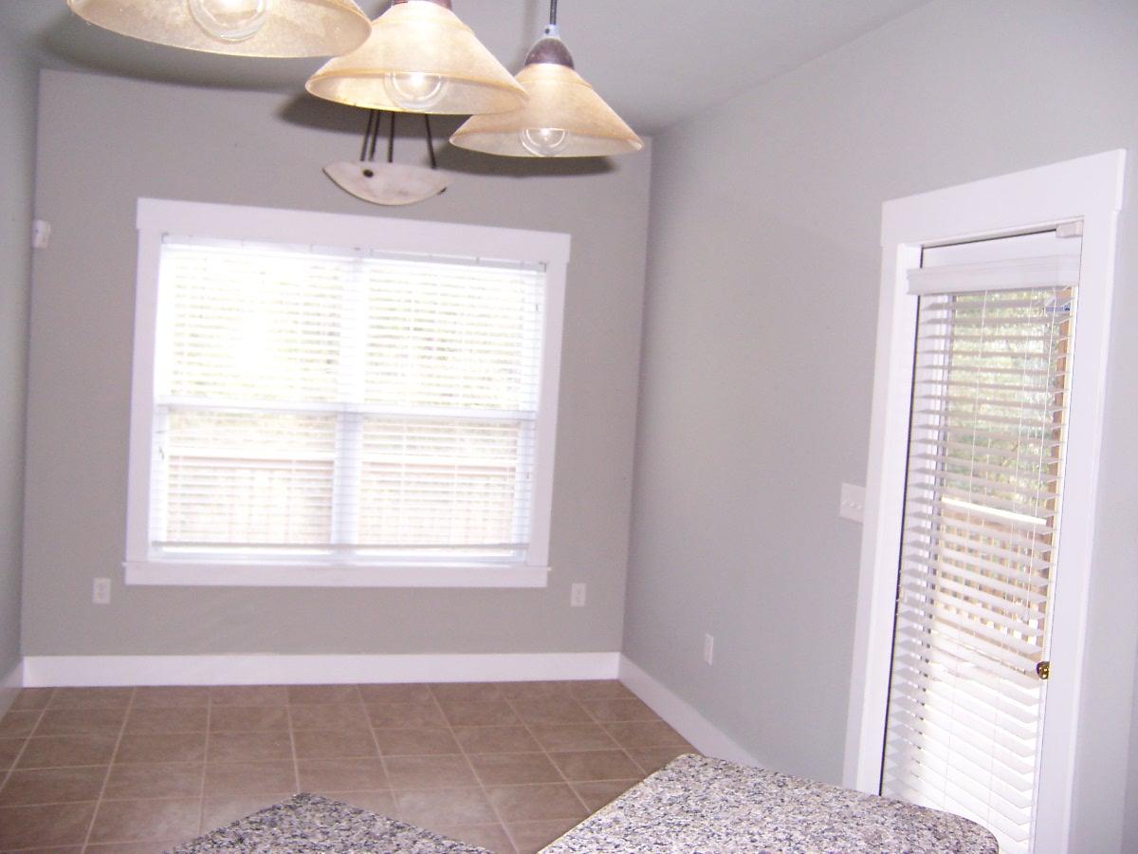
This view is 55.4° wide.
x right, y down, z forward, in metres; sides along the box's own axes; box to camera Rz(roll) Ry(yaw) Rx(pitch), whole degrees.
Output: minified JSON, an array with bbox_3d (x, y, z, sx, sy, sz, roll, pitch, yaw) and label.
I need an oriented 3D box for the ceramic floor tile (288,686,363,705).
[{"bbox_3d":[-1.127,1.239,5.020,0.328,0.010,0.328,3,3,-17],"label":"ceramic floor tile"}]

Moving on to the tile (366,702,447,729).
[{"bbox_3d":[-0.723,1.288,4.834,0.330,0.010,0.330,3,3,-17],"label":"tile"}]

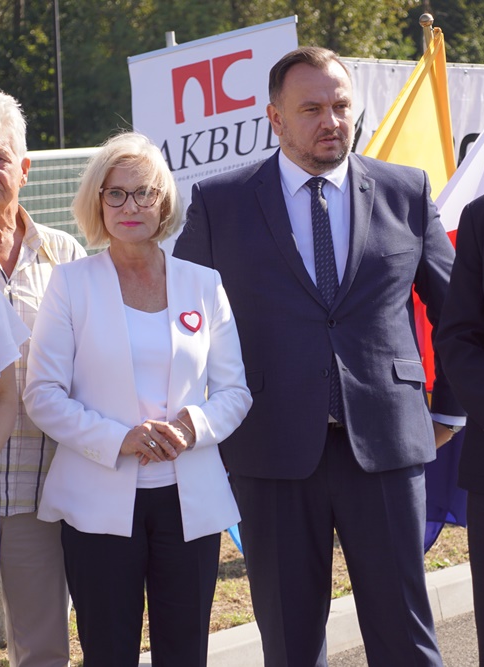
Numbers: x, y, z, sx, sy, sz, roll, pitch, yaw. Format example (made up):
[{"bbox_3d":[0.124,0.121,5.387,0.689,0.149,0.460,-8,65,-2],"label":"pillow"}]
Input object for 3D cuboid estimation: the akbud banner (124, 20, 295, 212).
[{"bbox_3d":[-0.063,-0.254,12.903,0.880,2.000,0.120,-10,-11,34],"label":"akbud banner"}]

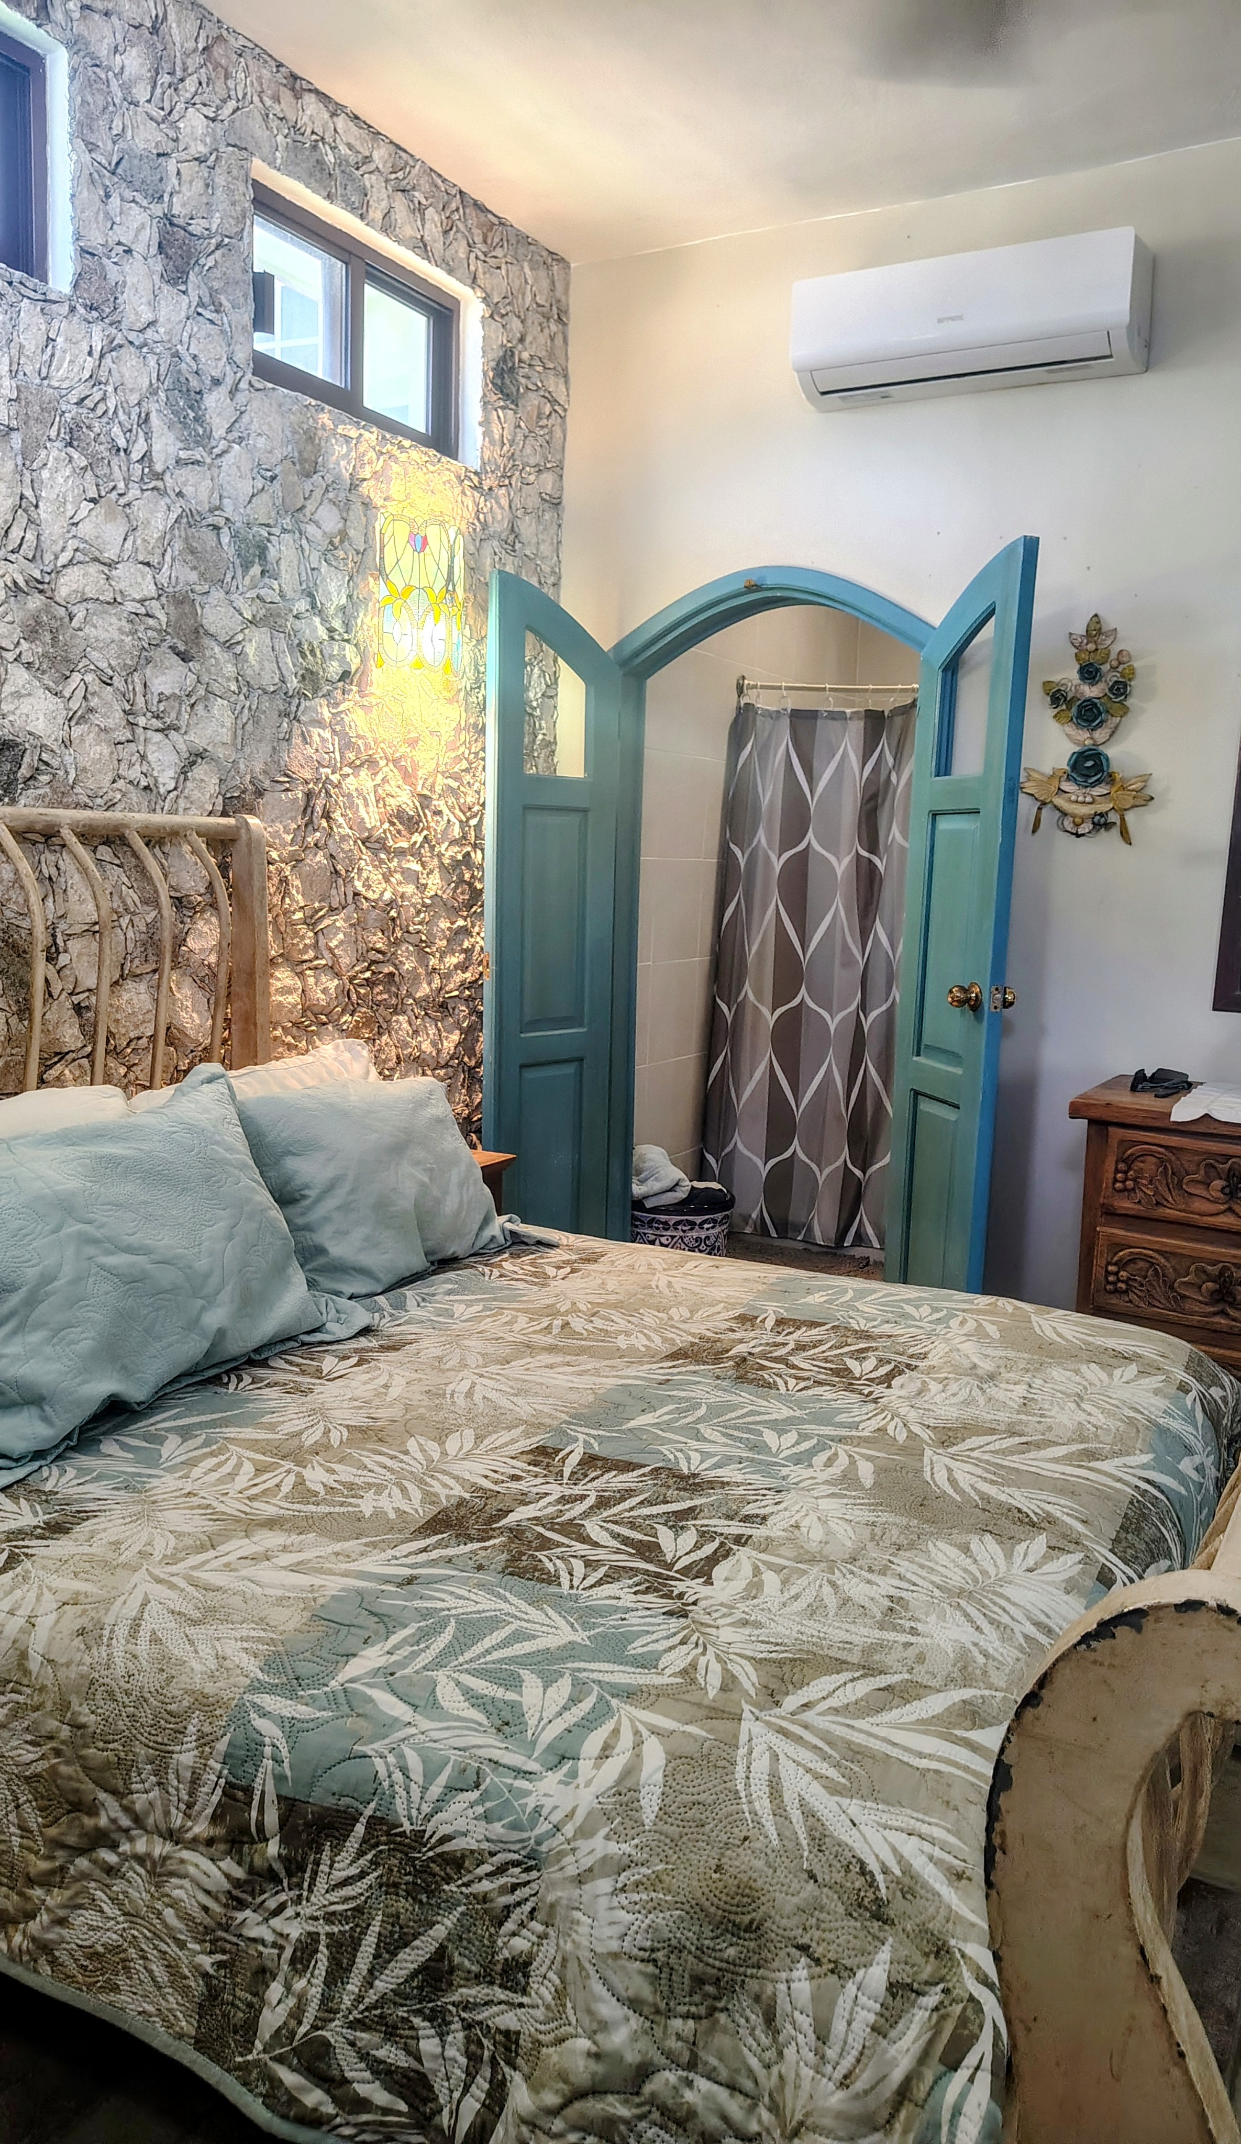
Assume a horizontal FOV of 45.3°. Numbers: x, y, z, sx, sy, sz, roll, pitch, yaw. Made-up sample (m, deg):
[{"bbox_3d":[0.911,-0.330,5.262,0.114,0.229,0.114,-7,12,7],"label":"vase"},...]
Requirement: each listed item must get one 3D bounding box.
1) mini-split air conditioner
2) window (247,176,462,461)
[{"bbox_3d":[0.836,-1.780,3.556,0.800,0.245,0.220,6,10,28],"label":"mini-split air conditioner"},{"bbox_3d":[-0.646,-1.748,3.554,0.080,0.420,0.810,6,10,28],"label":"window"}]

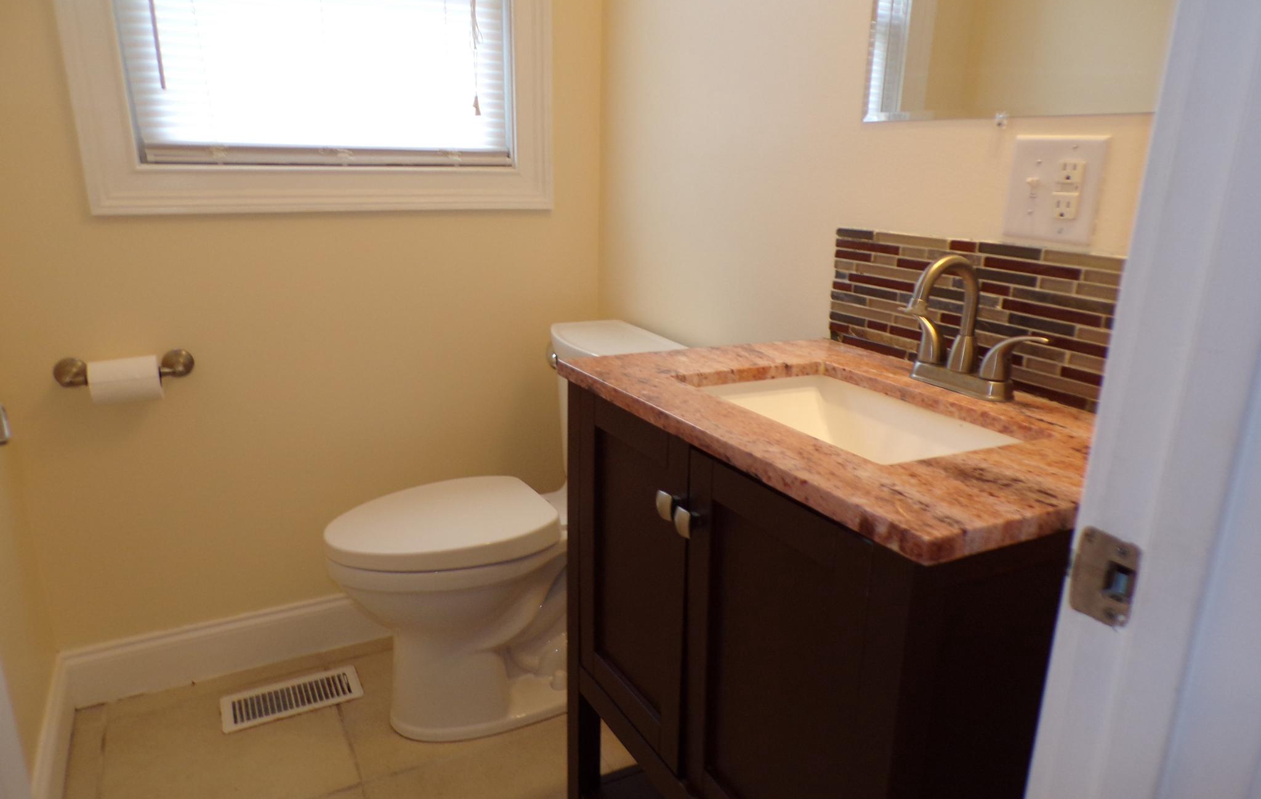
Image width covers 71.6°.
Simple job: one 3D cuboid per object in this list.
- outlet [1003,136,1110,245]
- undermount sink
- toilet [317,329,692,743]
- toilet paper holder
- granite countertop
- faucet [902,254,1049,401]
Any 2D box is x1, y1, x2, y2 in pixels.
[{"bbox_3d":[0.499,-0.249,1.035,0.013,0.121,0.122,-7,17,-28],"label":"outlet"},{"bbox_3d":[0.252,0.081,1.049,0.258,0.128,0.394,-7,17,-28],"label":"undermount sink"},{"bbox_3d":[-0.252,0.265,1.791,0.717,0.748,0.428,-7,17,-28],"label":"toilet"},{"bbox_3d":[-0.950,-0.058,1.647,0.232,0.056,0.084,-7,17,-28],"label":"toilet paper holder"},{"bbox_3d":[0.267,0.012,1.040,0.467,0.022,0.656,-7,17,-28],"label":"granite countertop"},{"bbox_3d":[0.396,-0.094,1.087,0.123,0.168,0.232,-7,17,-28],"label":"faucet"}]

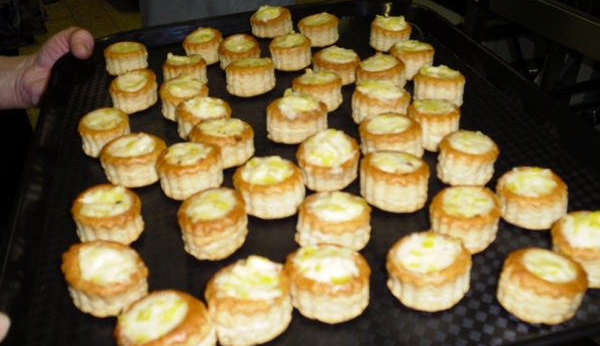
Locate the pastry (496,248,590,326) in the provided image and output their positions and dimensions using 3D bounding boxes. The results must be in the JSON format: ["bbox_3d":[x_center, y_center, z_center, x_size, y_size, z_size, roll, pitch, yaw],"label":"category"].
[{"bbox_3d":[0.124,0.057,0.322,0.042,0.020,0.042,-3,31,0],"label":"pastry"}]

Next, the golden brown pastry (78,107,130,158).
[{"bbox_3d":[-0.166,-0.035,0.532,0.041,0.028,0.041,-13,32,-16],"label":"golden brown pastry"}]

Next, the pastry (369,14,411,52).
[{"bbox_3d":[0.105,-0.161,0.722,0.048,0.028,0.048,2,31,8],"label":"pastry"}]

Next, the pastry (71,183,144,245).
[{"bbox_3d":[-0.119,0.025,0.392,0.042,0.021,0.042,-3,31,0],"label":"pastry"}]

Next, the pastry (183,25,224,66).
[{"bbox_3d":[-0.111,-0.144,0.713,0.044,0.025,0.044,-5,31,0],"label":"pastry"}]

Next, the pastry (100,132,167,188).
[{"bbox_3d":[-0.134,-0.011,0.505,0.046,0.025,0.046,-5,31,0],"label":"pastry"}]

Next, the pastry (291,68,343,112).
[{"bbox_3d":[0.017,-0.079,0.593,0.047,0.026,0.047,-1,31,2],"label":"pastry"}]

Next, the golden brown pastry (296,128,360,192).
[{"bbox_3d":[0.021,-0.009,0.446,0.045,0.025,0.045,-3,32,2],"label":"golden brown pastry"}]

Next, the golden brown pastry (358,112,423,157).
[{"bbox_3d":[0.071,-0.025,0.485,0.047,0.025,0.047,-5,31,0],"label":"golden brown pastry"}]

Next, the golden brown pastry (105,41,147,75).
[{"bbox_3d":[-0.173,-0.116,0.626,0.041,0.022,0.041,-3,31,0],"label":"golden brown pastry"}]

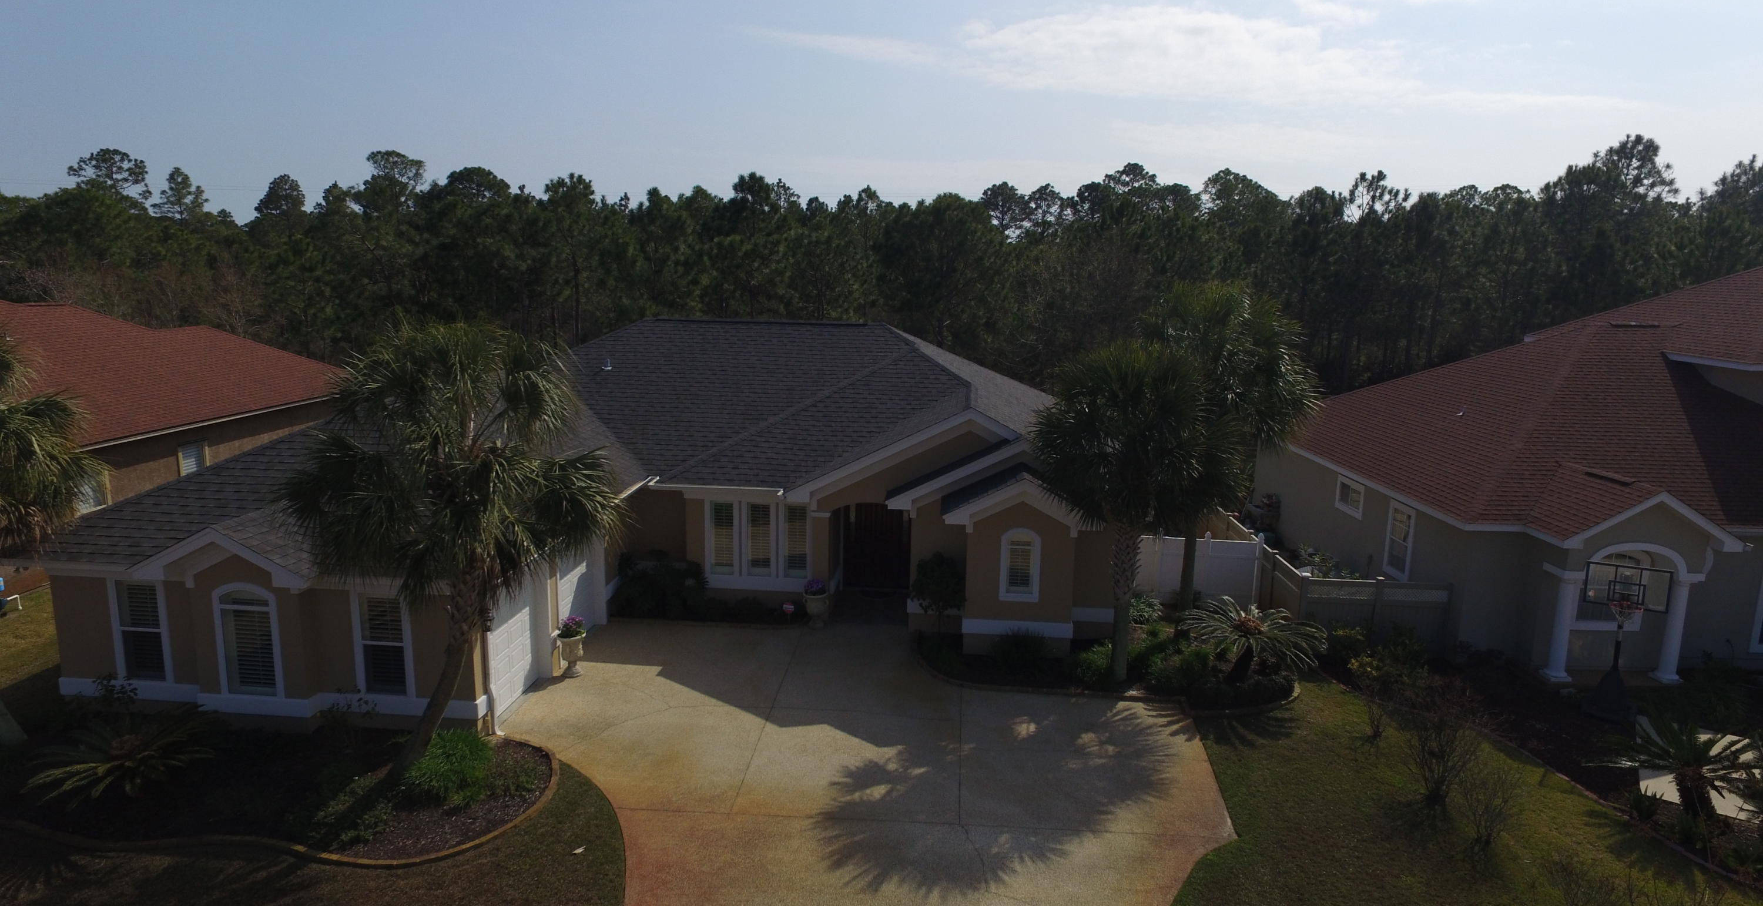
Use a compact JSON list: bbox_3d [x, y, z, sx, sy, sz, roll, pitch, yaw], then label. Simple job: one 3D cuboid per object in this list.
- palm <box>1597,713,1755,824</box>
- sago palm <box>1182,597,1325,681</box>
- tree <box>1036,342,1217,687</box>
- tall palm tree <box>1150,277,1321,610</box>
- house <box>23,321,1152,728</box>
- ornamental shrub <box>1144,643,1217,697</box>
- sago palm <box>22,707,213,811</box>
[{"bbox_3d":[13.072,5.225,16.641,2.150,1.700,2.100,2,10,4],"label":"palm"},{"bbox_3d":[8.055,4.132,22.217,3.000,1.650,2.900,2,10,4],"label":"sago palm"},{"bbox_3d":[4.983,1.341,21.422,3.800,7.300,3.800,2,10,4],"label":"tree"},{"bbox_3d":[8.440,0.141,25.058,4.000,8.500,4.000,2,10,4],"label":"tall palm tree"},{"bbox_3d":[-3.909,-0.082,29.302,21.750,6.920,24.530,2,10,4],"label":"house"},{"bbox_3d":[6.361,4.582,21.726,1.500,0.870,1.400,2,10,4],"label":"ornamental shrub"},{"bbox_3d":[-12.233,4.952,16.652,2.500,1.200,2.450,2,10,4],"label":"sago palm"}]

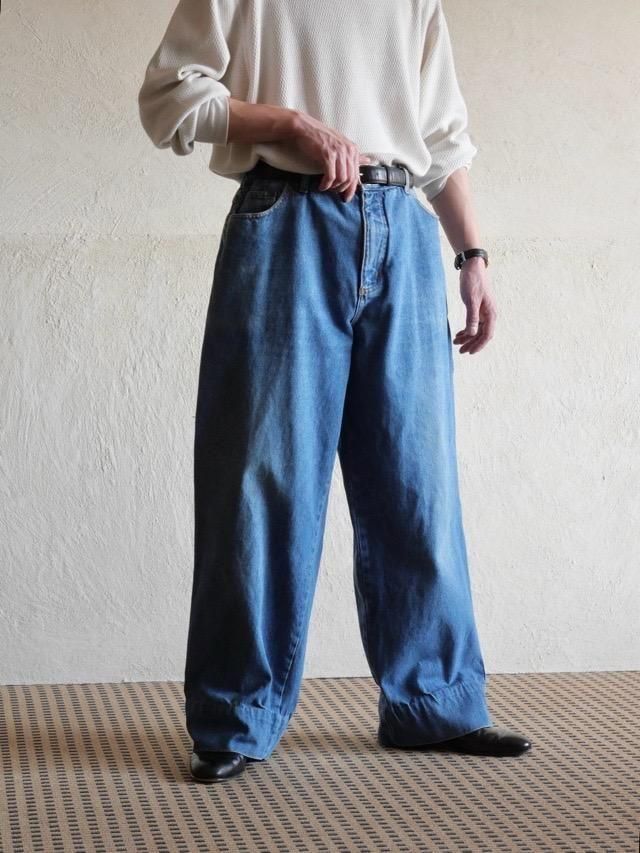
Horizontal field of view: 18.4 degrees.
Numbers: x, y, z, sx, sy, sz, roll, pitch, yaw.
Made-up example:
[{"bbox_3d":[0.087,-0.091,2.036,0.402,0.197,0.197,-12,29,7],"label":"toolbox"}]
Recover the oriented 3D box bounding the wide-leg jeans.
[{"bbox_3d":[0.034,0.062,3.420,0.548,1.028,0.311,-3,5,-34],"label":"wide-leg jeans"}]

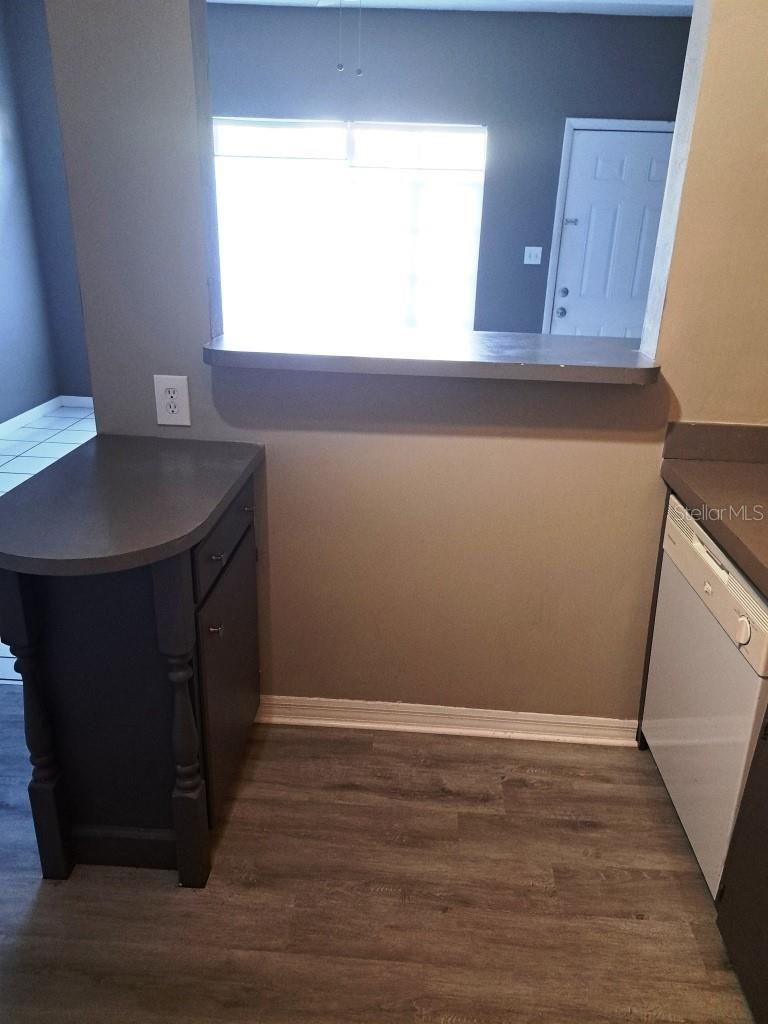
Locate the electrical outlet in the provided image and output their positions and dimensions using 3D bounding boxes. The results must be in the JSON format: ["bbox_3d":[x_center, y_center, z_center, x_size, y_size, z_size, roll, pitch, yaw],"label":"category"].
[{"bbox_3d":[-0.566,-0.298,1.903,0.089,0.132,0.010,3,21,3],"label":"electrical outlet"}]

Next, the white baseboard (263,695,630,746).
[{"bbox_3d":[0.185,0.651,2.205,1.199,0.086,0.020,3,21,3],"label":"white baseboard"}]

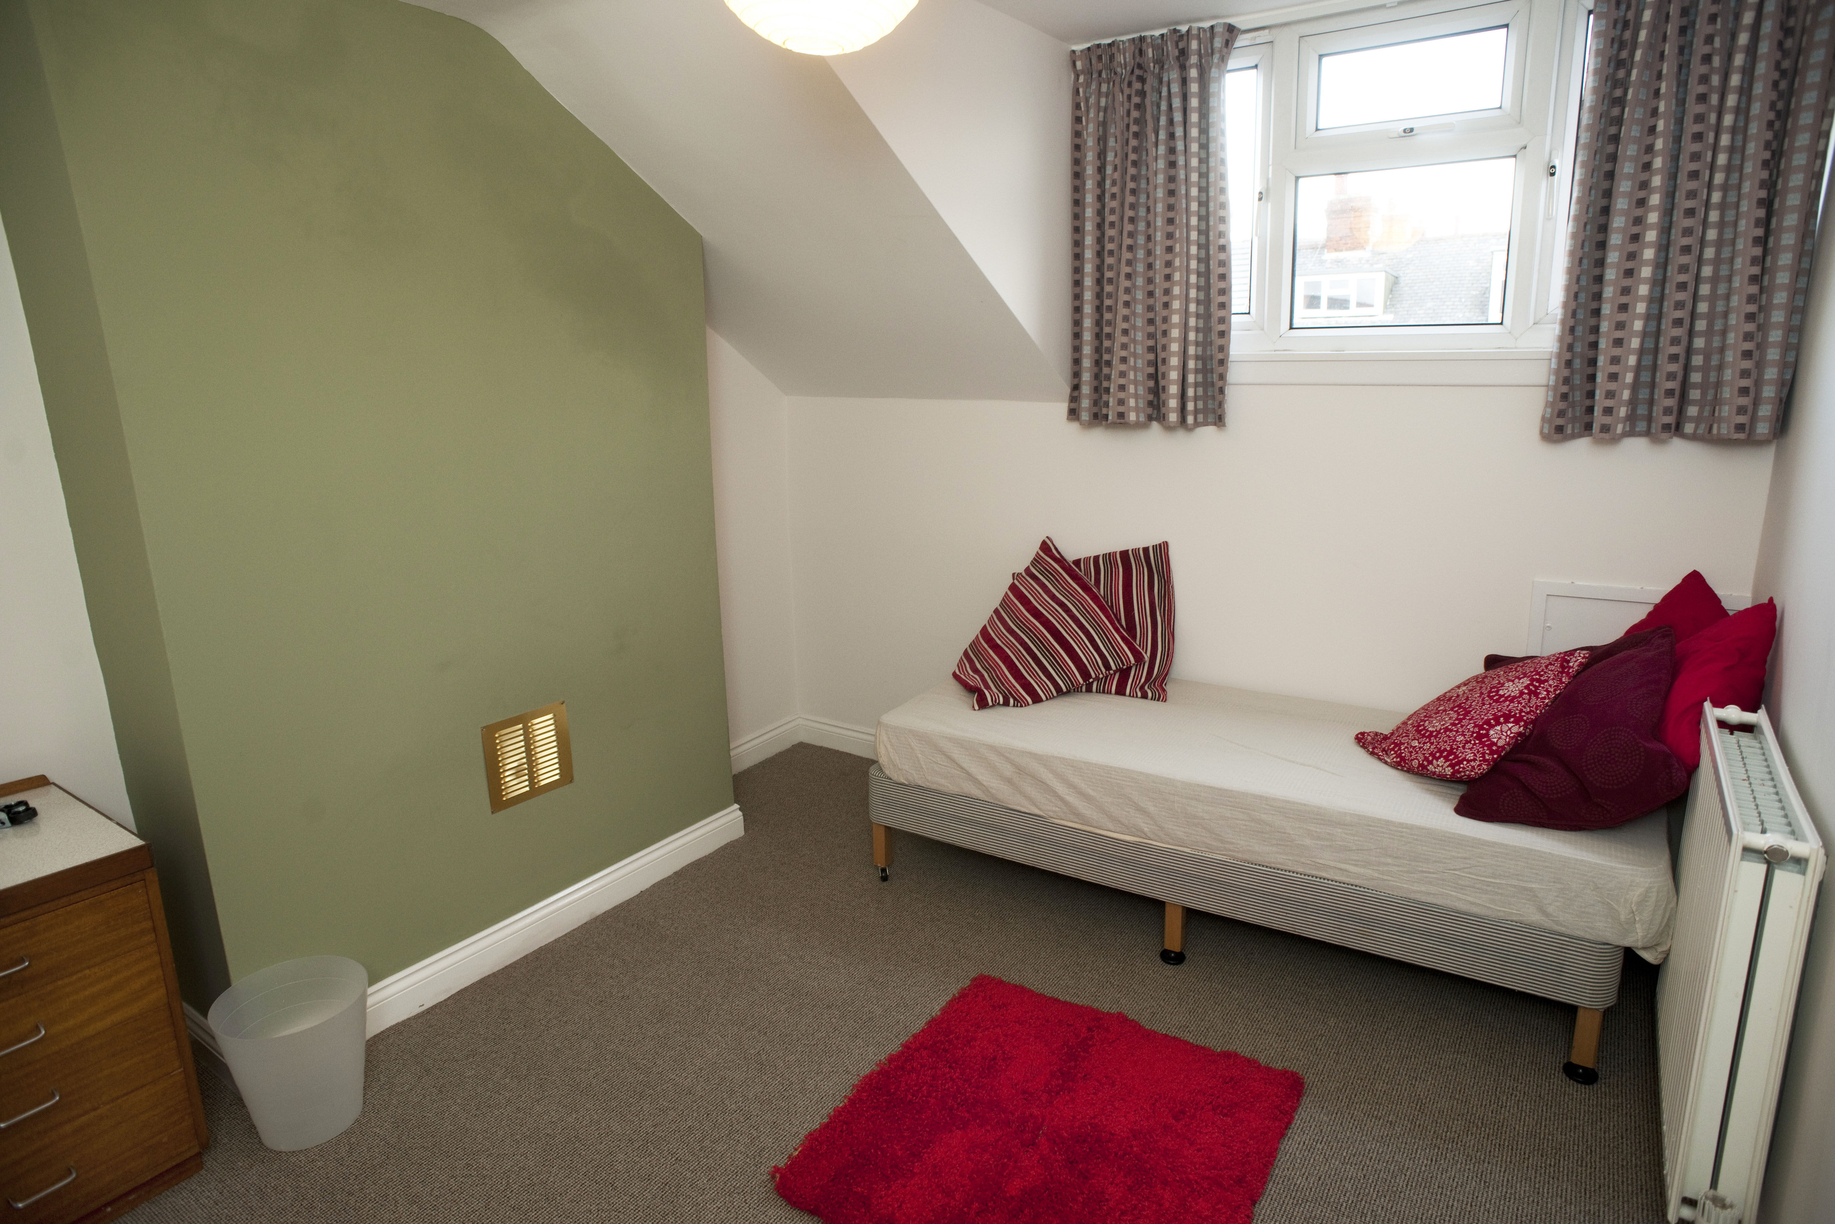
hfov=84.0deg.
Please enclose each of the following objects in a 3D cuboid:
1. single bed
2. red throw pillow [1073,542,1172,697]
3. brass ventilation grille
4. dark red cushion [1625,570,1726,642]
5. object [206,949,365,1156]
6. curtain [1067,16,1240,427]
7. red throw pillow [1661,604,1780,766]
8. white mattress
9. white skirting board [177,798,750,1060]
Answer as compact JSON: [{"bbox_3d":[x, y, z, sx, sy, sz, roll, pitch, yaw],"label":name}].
[{"bbox_3d":[0.887,0.582,2.872,1.930,0.530,0.800,7,16,32],"label":"single bed"},{"bbox_3d":[0.553,0.028,3.213,0.480,0.470,0.140,-4,-15,23],"label":"red throw pillow"},{"bbox_3d":[-1.045,0.382,2.728,0.012,0.242,0.252,7,16,32],"label":"brass ventilation grille"},{"bbox_3d":[1.777,0.153,2.501,0.140,0.410,0.410,-3,-26,-43],"label":"dark red cushion"},{"bbox_3d":[-1.289,0.933,2.136,0.285,0.294,0.285,7,16,32],"label":"object"},{"bbox_3d":[0.686,-1.103,3.024,0.490,1.090,0.100,7,16,32],"label":"curtain"},{"bbox_3d":[1.723,0.172,2.382,0.150,0.430,0.420,18,-3,-30],"label":"red throw pillow"},{"bbox_3d":[0.883,0.417,2.833,1.920,0.185,0.800,7,16,32],"label":"white mattress"},{"bbox_3d":[-1.035,0.852,2.835,0.025,0.120,1.570,7,16,32],"label":"white skirting board"}]

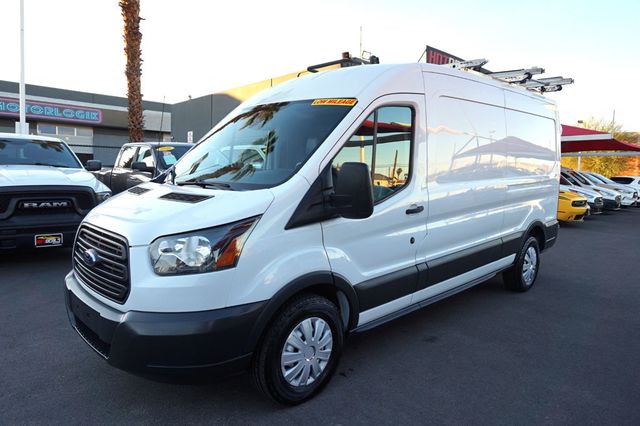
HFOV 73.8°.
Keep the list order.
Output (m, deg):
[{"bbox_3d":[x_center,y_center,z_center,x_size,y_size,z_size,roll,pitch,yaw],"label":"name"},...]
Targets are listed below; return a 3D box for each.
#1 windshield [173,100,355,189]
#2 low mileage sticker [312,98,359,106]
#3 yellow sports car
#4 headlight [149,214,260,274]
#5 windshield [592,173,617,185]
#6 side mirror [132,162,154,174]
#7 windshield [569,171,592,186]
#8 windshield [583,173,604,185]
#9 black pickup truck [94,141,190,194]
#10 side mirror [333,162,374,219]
[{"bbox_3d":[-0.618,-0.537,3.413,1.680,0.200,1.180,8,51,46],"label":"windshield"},{"bbox_3d":[0.099,-0.843,3.248,0.380,0.010,0.080,6,49,32],"label":"low mileage sticker"},{"bbox_3d":[6.910,-0.615,15.330,1.920,1.440,4.900,-5,9,-42],"label":"yellow sports car"},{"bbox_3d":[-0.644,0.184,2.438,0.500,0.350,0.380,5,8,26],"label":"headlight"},{"bbox_3d":[14.011,-1.699,21.000,1.400,0.200,0.900,-5,47,-39],"label":"windshield"},{"bbox_3d":[-3.560,-0.907,8.600,0.170,0.220,0.340,8,10,43],"label":"side mirror"},{"bbox_3d":[10.691,-1.416,17.500,1.400,0.200,0.900,-5,47,-39],"label":"windshield"},{"bbox_3d":[12.444,-1.570,19.400,1.400,0.200,0.900,-5,47,-39],"label":"windshield"},{"bbox_3d":[-3.380,-0.640,10.100,5.820,1.930,2.030,8,10,43],"label":"black pickup truck"},{"bbox_3d":[0.210,-0.138,2.690,0.180,0.360,0.240,-5,10,-43],"label":"side mirror"}]

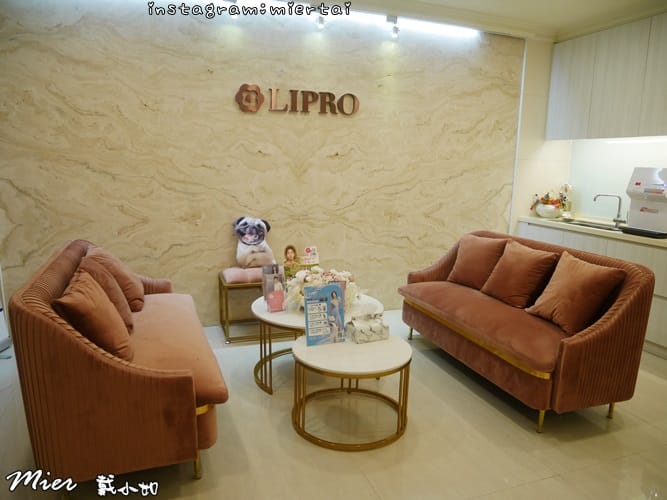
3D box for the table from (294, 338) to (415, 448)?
[{"bbox_3d":[0.093,0.693,2.394,0.609,0.382,0.609,1,10,0],"label":"table"}]

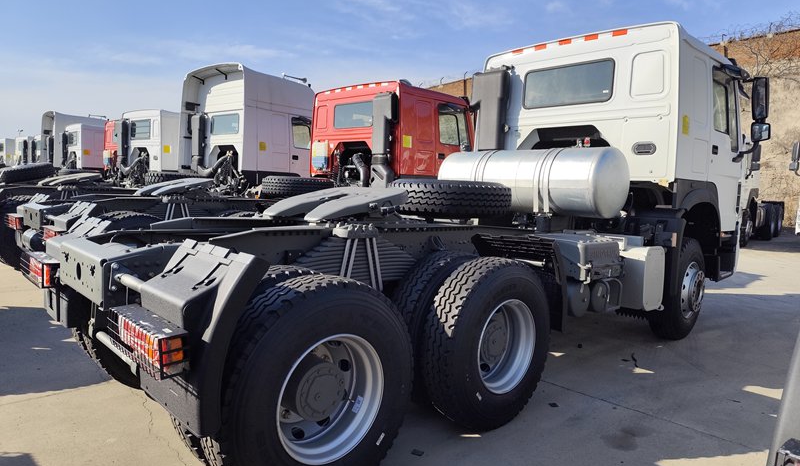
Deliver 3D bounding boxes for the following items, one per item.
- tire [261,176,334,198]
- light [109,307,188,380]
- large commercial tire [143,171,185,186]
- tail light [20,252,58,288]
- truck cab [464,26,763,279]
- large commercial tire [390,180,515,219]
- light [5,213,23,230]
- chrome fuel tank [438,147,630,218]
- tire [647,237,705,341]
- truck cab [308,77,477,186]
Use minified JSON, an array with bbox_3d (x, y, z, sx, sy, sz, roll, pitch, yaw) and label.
[{"bbox_3d":[-1.580,-0.710,8.250,1.100,0.300,1.100,2,5,0],"label":"tire"},{"bbox_3d":[-0.955,0.394,1.998,0.110,0.145,0.560,-3,7,-43],"label":"light"},{"bbox_3d":[-4.539,-1.047,10.723,1.100,0.300,1.100,6,7,44],"label":"large commercial tire"},{"bbox_3d":[-2.290,0.231,3.400,0.110,0.145,0.570,-3,7,-43],"label":"tail light"},{"bbox_3d":[2.634,-0.806,6.666,2.330,2.700,2.600,-3,7,-43],"label":"truck cab"},{"bbox_3d":[0.422,-0.309,4.693,1.085,0.300,1.085,2,5,0],"label":"large commercial tire"},{"bbox_3d":[-4.770,-0.142,6.600,0.110,0.145,0.570,-3,7,-43],"label":"light"},{"bbox_3d":[1.285,-0.523,5.407,0.640,0.640,1.950,-3,7,-43],"label":"chrome fuel tank"},{"bbox_3d":[2.958,0.593,5.760,1.085,1.085,0.310,-3,7,-43],"label":"tire"},{"bbox_3d":[-0.099,-1.195,10.081,2.300,2.650,2.550,-3,7,-45],"label":"truck cab"}]

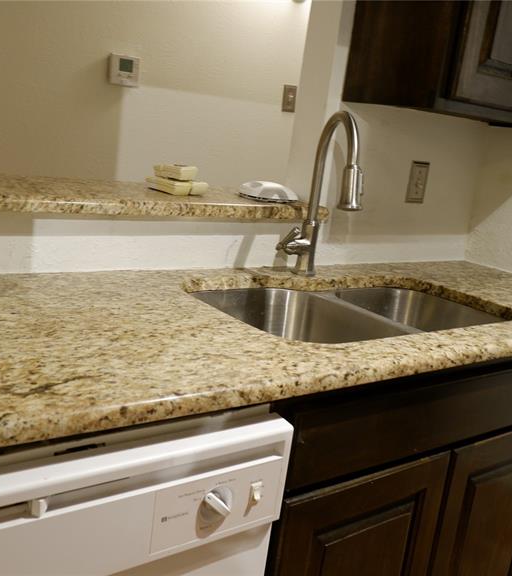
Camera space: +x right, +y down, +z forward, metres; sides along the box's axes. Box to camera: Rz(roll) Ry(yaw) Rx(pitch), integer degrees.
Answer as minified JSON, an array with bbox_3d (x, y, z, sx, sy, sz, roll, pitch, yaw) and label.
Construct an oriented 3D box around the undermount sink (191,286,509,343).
[{"bbox_3d":[0.219,0.150,1.408,0.755,0.200,0.475,-3,16,-35],"label":"undermount sink"}]

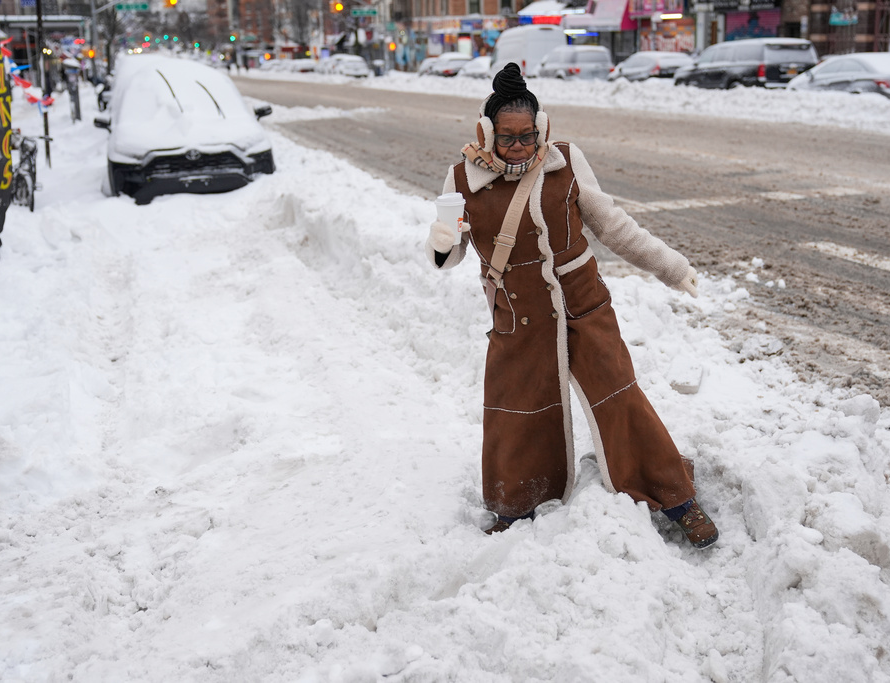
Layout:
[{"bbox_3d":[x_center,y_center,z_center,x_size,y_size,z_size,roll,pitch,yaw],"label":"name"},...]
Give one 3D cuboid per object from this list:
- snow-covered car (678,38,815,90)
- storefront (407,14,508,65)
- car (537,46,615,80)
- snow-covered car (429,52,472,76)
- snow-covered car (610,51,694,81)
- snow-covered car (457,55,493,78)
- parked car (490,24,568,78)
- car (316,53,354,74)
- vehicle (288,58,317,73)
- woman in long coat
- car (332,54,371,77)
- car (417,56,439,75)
[{"bbox_3d":[9.778,-8.899,38.138,2.040,1.890,5.550,-5,15,-17],"label":"snow-covered car"},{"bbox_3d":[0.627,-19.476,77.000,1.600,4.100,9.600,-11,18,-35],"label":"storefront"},{"bbox_3d":[5.771,-11.931,50.719,1.870,1.740,4.650,-5,15,-15],"label":"car"},{"bbox_3d":[0.520,-16.569,70.186,1.820,1.480,4.700,-5,15,-15],"label":"snow-covered car"},{"bbox_3d":[7.260,-9.282,40.884,1.800,1.560,4.500,-5,14,-15],"label":"snow-covered car"},{"bbox_3d":[2.174,-13.629,59.042,1.800,1.500,4.600,-5,14,-15],"label":"snow-covered car"},{"bbox_3d":[3.633,-12.907,53.387,2.050,2.750,5.850,-5,14,-15],"label":"parked car"},{"bbox_3d":[-8.885,-22.473,95.704,1.800,1.550,4.700,-5,14,-15],"label":"car"},{"bbox_3d":[-13.017,-25.949,110.233,1.800,1.500,4.700,-5,14,-15],"label":"vehicle"},{"bbox_3d":[0.440,-0.100,3.880,0.950,1.620,0.600,1,15,8],"label":"woman in long coat"},{"bbox_3d":[-7.297,-21.289,90.251,1.920,1.800,4.800,-5,14,-15],"label":"car"},{"bbox_3d":[-0.348,-15.986,68.751,1.800,1.520,4.500,-5,14,-15],"label":"car"}]

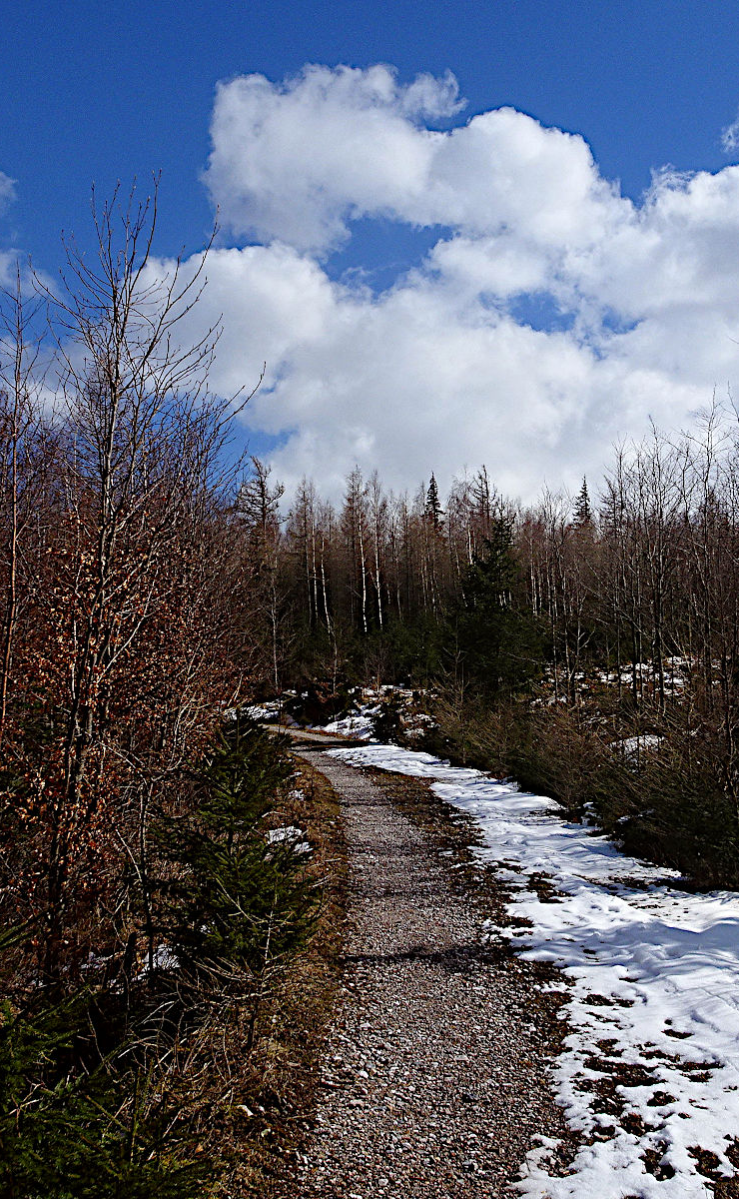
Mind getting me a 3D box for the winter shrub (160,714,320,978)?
[{"bbox_3d":[-0.700,1.328,6.000,0.850,1.400,0.850,-1,-6,0],"label":"winter shrub"}]

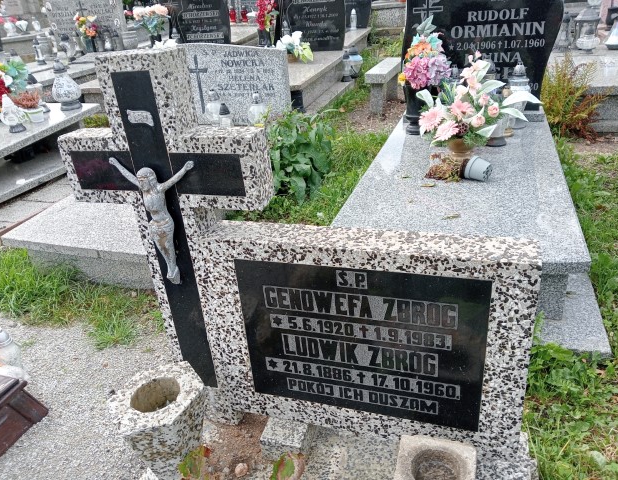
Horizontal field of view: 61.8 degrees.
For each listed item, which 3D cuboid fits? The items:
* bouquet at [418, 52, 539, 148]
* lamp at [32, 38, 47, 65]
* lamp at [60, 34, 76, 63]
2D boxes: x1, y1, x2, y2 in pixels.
[{"bbox_3d":[0.827,-0.692,2.528,0.560,0.420,0.370,4,27,18],"label":"bouquet"},{"bbox_3d":[-2.904,-2.028,5.547,0.113,0.244,0.113,4,27,19],"label":"lamp"},{"bbox_3d":[-2.720,-2.186,5.853,0.125,0.290,0.125,4,27,18],"label":"lamp"}]

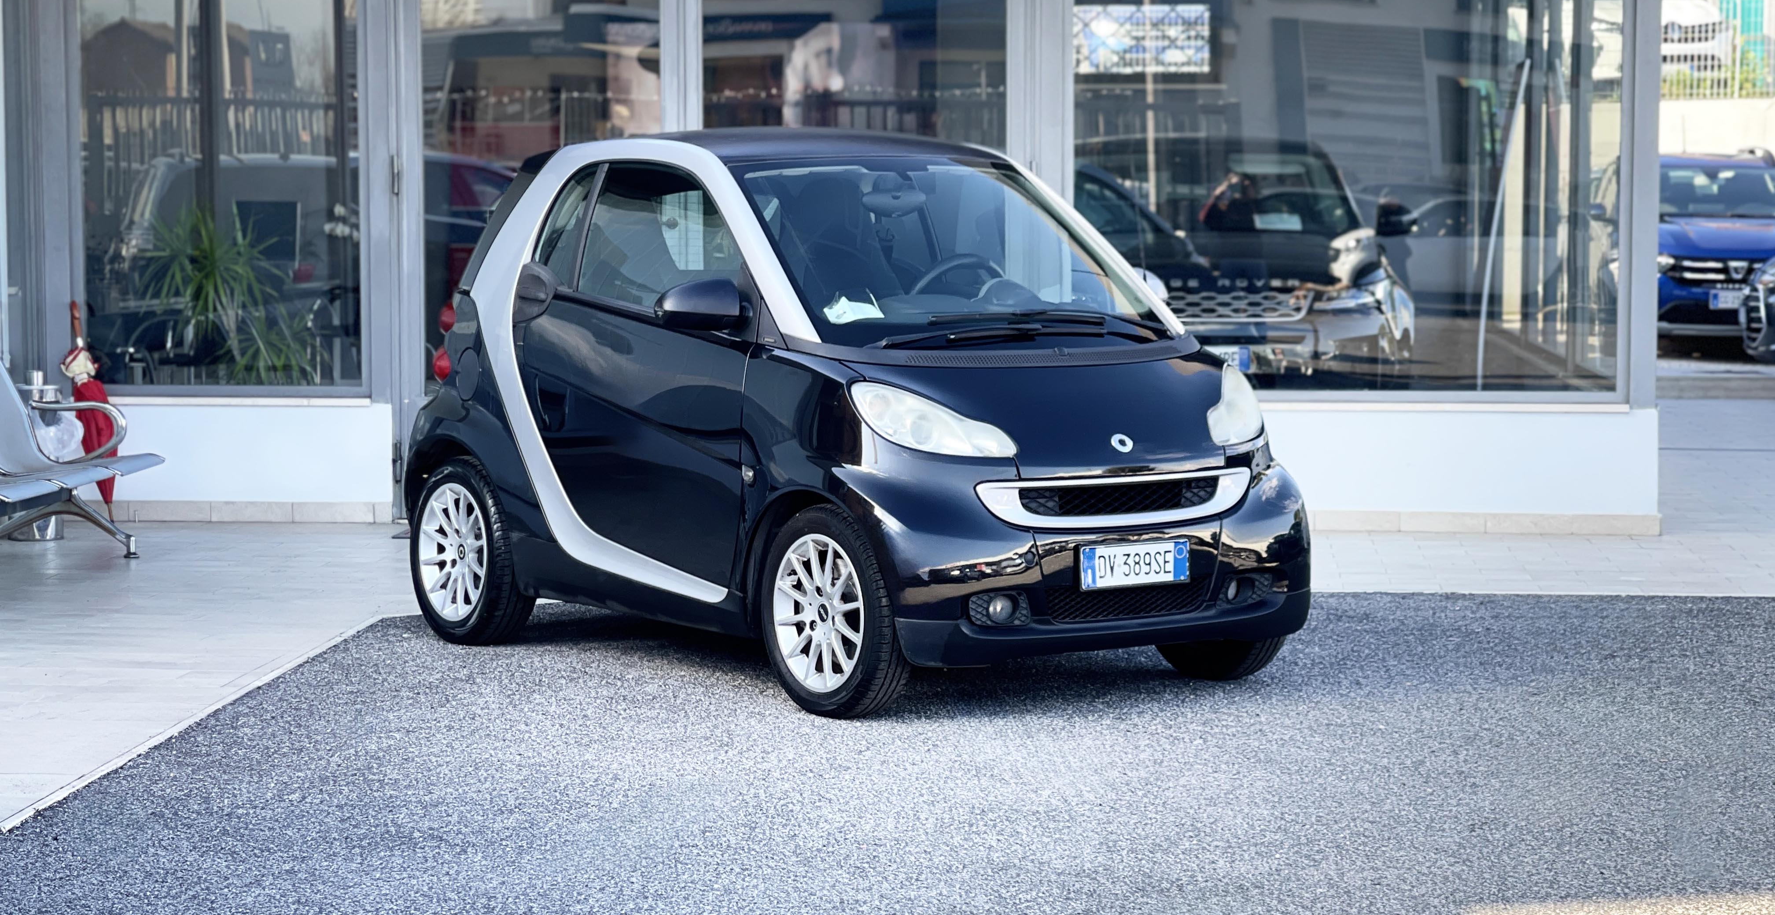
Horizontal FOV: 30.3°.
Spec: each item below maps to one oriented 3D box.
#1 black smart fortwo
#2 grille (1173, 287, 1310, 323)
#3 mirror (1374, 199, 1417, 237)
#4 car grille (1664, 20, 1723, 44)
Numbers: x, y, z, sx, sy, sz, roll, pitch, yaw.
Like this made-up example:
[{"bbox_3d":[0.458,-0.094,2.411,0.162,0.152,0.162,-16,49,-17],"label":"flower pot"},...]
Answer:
[{"bbox_3d":[-0.112,-0.172,9.574,1.600,1.545,2.690,-3,6,-36],"label":"black smart fortwo"},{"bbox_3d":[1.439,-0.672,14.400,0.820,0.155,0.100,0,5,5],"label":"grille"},{"bbox_3d":[2.478,-1.170,16.000,0.225,0.180,0.140,0,5,5],"label":"mirror"},{"bbox_3d":[7.480,-4.050,31.200,0.950,0.225,0.130,-1,5,-15],"label":"car grille"}]

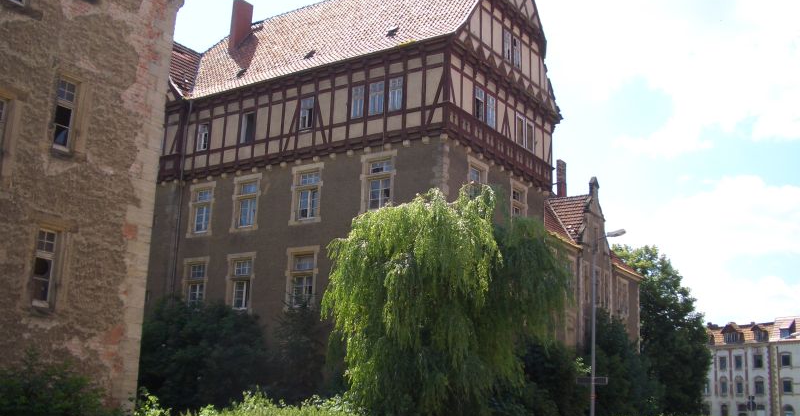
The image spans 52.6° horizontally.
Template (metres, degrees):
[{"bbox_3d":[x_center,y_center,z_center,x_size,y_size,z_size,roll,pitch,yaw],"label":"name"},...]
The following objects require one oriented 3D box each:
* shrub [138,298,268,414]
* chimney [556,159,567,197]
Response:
[{"bbox_3d":[-8.790,6.902,36.000,5.200,5.800,6.300,-7,-16,33],"label":"shrub"},{"bbox_3d":[11.680,-1.923,58.480,0.450,3.200,0.950,-7,-16,33],"label":"chimney"}]

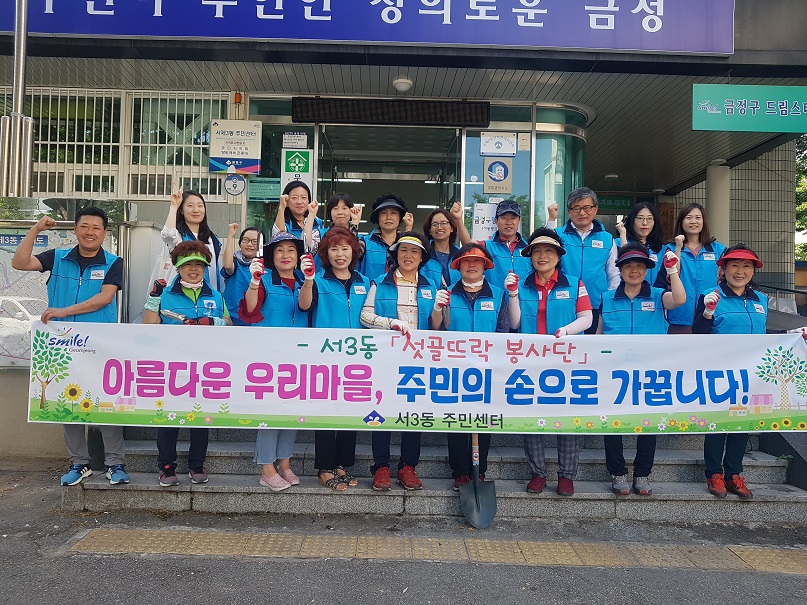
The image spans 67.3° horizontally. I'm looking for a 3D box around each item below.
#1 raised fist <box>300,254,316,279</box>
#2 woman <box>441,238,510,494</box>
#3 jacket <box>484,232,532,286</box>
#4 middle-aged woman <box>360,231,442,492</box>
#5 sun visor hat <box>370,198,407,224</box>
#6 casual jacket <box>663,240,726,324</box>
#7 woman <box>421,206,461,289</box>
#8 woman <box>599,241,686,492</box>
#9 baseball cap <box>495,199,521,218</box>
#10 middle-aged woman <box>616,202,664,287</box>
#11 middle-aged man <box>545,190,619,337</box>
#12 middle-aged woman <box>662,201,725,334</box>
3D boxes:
[{"bbox_3d":[-0.583,-0.227,3.720,0.100,0.155,0.100,1,0,0],"label":"raised fist"},{"bbox_3d":[0.459,0.400,3.920,0.480,1.580,0.380,1,0,0],"label":"woman"},{"bbox_3d":[0.818,-0.234,4.720,0.440,0.630,0.280,1,-1,4],"label":"jacket"},{"bbox_3d":[-0.006,0.352,3.810,0.500,1.600,0.400,1,-2,-2],"label":"middle-aged woman"},{"bbox_3d":[-0.107,-0.652,4.320,0.250,0.155,0.250,-1,-2,0],"label":"sun visor hat"},{"bbox_3d":[2.139,-0.136,4.470,0.480,0.627,0.280,1,-1,17],"label":"casual jacket"},{"bbox_3d":[0.300,0.094,4.660,0.460,1.610,0.320,1,-1,2],"label":"woman"},{"bbox_3d":[1.502,0.409,3.840,0.540,1.580,0.400,1,-2,7],"label":"woman"},{"bbox_3d":[0.702,-0.628,4.070,0.170,0.125,0.250,1,-2,0],"label":"baseball cap"},{"bbox_3d":[1.780,0.070,4.550,0.450,1.630,0.360,1,0,16],"label":"middle-aged woman"},{"bbox_3d":[1.238,0.097,4.180,0.500,1.780,0.360,1,-2,6],"label":"middle-aged man"},{"bbox_3d":[2.137,0.080,4.450,0.480,1.630,0.370,1,0,18],"label":"middle-aged woman"}]

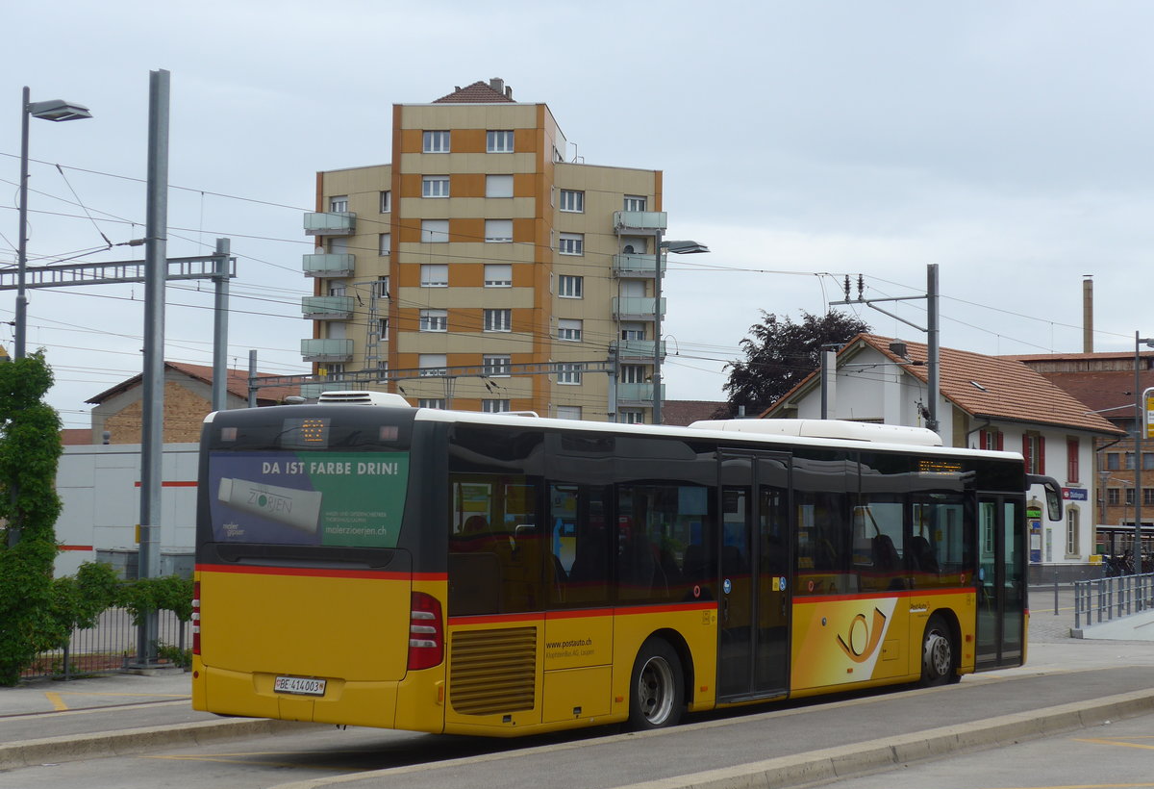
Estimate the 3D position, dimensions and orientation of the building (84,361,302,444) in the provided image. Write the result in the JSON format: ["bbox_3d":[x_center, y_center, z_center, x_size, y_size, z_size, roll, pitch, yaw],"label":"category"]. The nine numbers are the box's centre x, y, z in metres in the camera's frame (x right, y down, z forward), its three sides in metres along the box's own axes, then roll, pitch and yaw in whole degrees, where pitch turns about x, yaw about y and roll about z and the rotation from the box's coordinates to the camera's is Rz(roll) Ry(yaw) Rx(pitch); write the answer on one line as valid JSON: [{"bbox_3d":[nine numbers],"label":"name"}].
[{"bbox_3d":[-21.233,4.224,144.329,12.000,11.300,21.000,-1,-3,23],"label":"building"}]

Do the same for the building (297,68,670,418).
[{"bbox_3d":[-6.041,-5.128,143.786,23.400,30.200,18.000,0,-3,3],"label":"building"}]

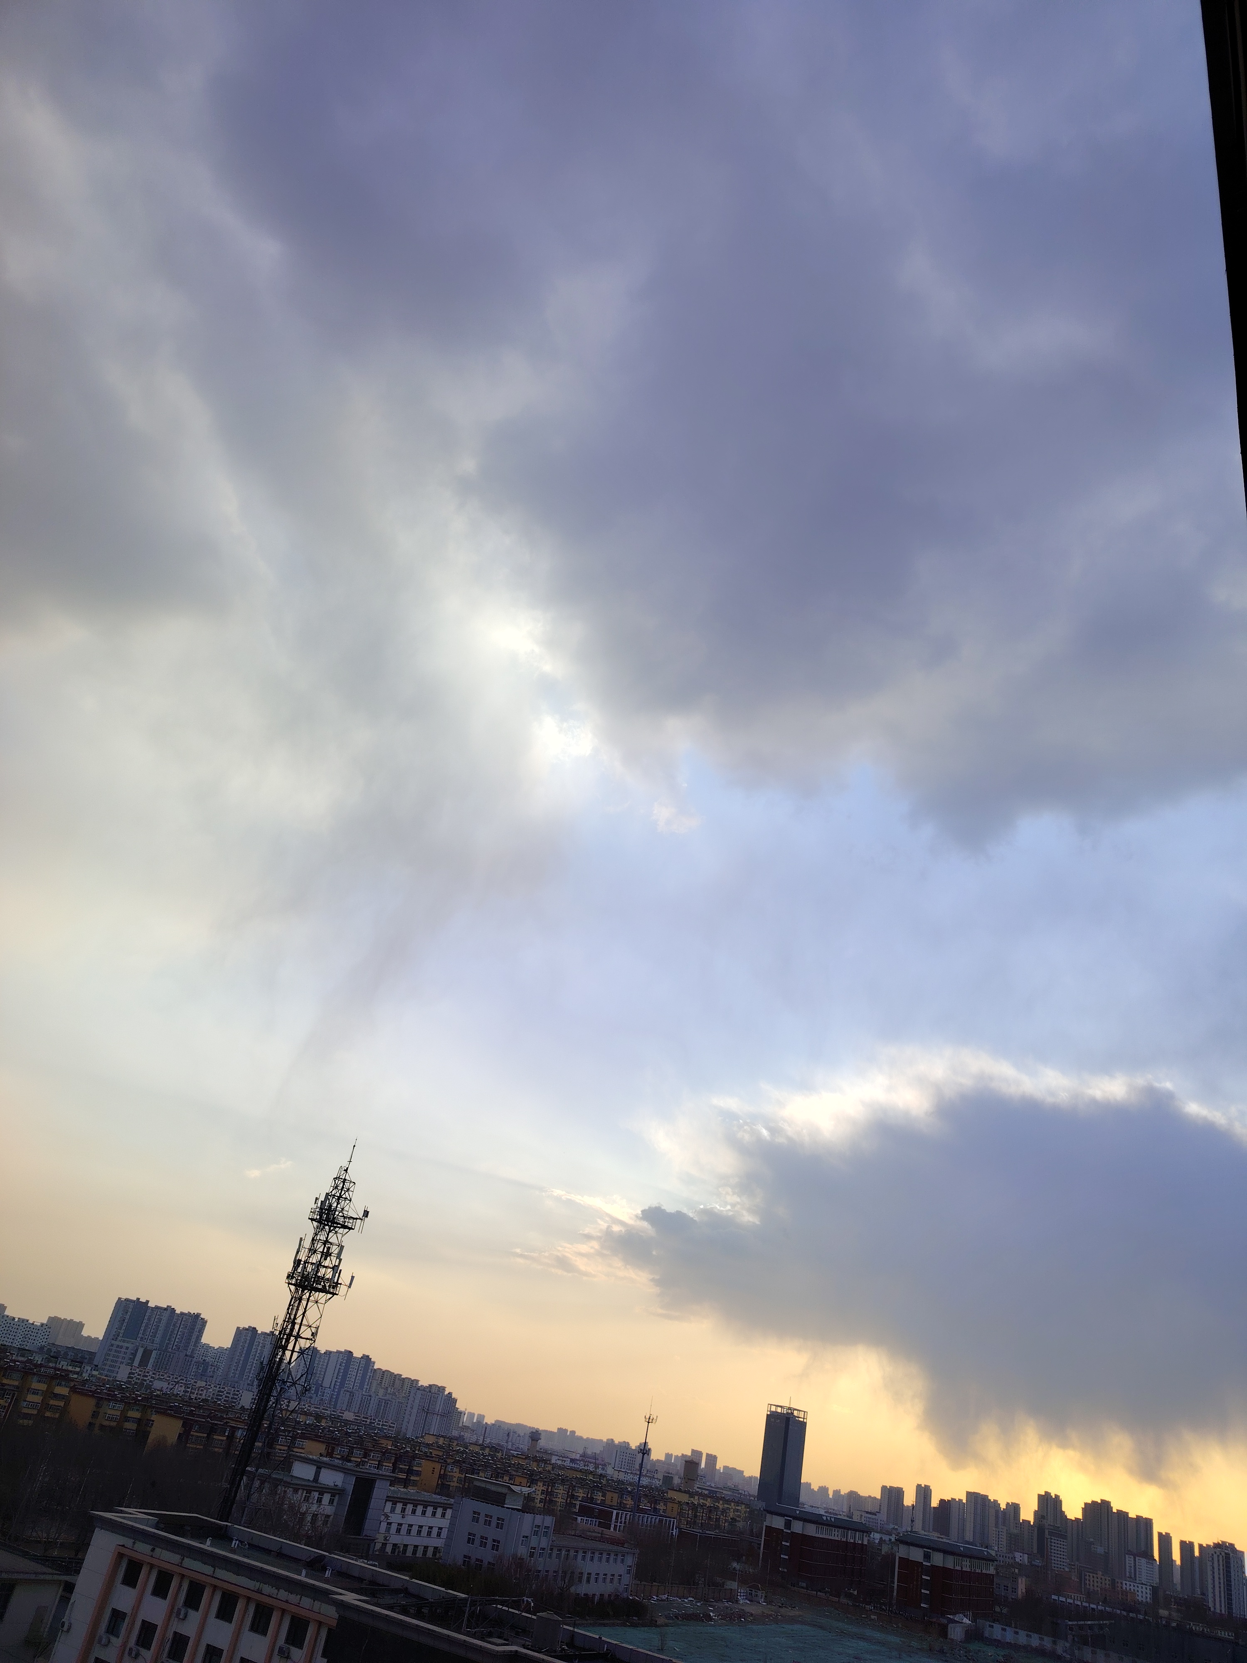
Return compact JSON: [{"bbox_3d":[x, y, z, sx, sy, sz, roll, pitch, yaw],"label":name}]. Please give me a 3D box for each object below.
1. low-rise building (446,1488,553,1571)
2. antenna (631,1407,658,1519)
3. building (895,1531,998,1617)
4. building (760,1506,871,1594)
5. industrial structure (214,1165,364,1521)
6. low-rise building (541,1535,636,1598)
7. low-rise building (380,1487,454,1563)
[{"bbox_3d":[-22.180,125.890,203.160,15.080,14.200,10.570,-6,-34,29],"label":"low-rise building"},{"bbox_3d":[3.870,166.440,293.070,3.600,39.530,3.600,-6,-34,29],"label":"antenna"},{"bbox_3d":[106.230,244.850,376.610,13.970,21.200,66.120,-6,-34,29],"label":"building"},{"bbox_3d":[66.040,247.610,396.180,13.970,21.200,66.940,-6,-34,29],"label":"building"},{"bbox_3d":[-38.130,61.040,131.810,6.000,50.020,6.000,-6,-34,29],"label":"industrial structure"},{"bbox_3d":[-11.440,138.750,217.460,13.000,10.300,33.210,-6,-34,29],"label":"low-rise building"},{"bbox_3d":[-46.130,137.930,230.510,13.000,11.500,23.960,-6,-34,29],"label":"low-rise building"}]

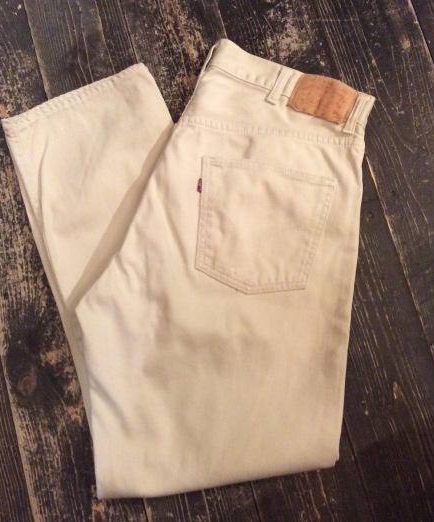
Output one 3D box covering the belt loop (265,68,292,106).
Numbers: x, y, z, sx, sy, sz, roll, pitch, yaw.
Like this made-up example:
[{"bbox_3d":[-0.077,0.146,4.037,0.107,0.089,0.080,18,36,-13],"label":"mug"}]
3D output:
[{"bbox_3d":[0.083,-0.233,0.863,0.016,0.008,0.054,22,75,2],"label":"belt loop"}]

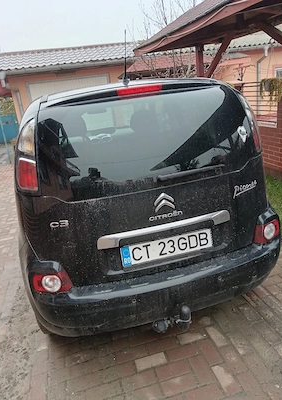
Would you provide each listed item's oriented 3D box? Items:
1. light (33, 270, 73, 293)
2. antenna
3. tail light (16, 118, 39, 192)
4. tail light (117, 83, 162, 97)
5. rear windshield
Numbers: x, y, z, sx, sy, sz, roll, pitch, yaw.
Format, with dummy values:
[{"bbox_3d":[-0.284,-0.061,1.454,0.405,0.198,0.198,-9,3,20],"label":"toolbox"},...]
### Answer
[{"bbox_3d":[-0.471,0.433,1.663,0.185,0.112,0.080,-9,18,-6],"label":"light"},{"bbox_3d":[-0.086,-0.835,1.851,0.035,0.340,0.035,-11,48,-11],"label":"antenna"},{"bbox_3d":[-0.579,-0.226,1.589,0.130,0.375,0.150,-2,-4,-2],"label":"tail light"},{"bbox_3d":[-0.003,-0.589,1.678,0.245,0.033,0.035,-11,10,-11],"label":"tail light"},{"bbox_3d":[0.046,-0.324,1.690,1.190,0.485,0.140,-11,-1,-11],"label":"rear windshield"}]

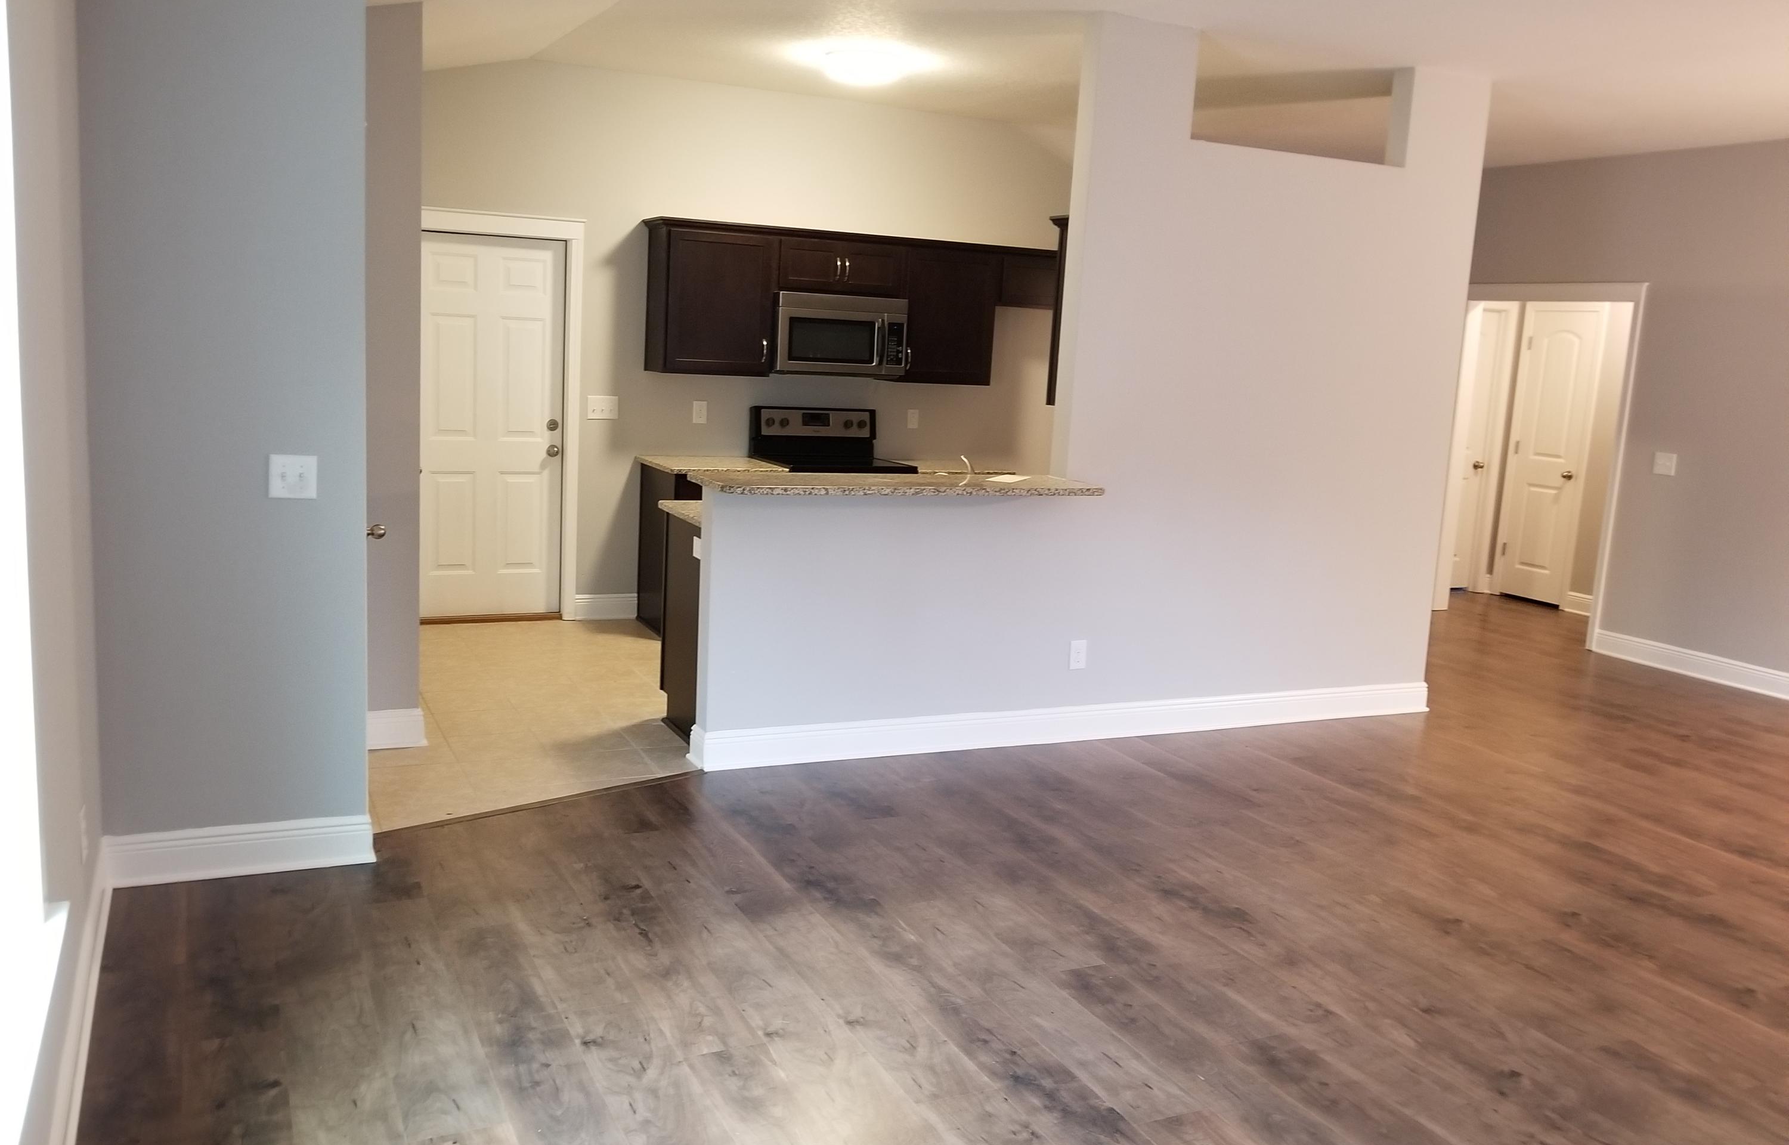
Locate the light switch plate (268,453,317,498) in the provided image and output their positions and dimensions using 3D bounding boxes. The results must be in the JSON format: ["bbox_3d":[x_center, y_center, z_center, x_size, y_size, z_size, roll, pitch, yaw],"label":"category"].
[{"bbox_3d":[-1.614,-0.256,3.609,0.117,0.115,0.010,-1,10,-26],"label":"light switch plate"}]

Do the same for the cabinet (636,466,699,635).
[{"bbox_3d":[-1.023,-0.131,7.315,0.600,0.880,0.610,-1,10,-26],"label":"cabinet"}]

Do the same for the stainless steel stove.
[{"bbox_3d":[-0.360,-0.296,7.563,0.760,1.200,0.680,-1,10,-26],"label":"stainless steel stove"}]

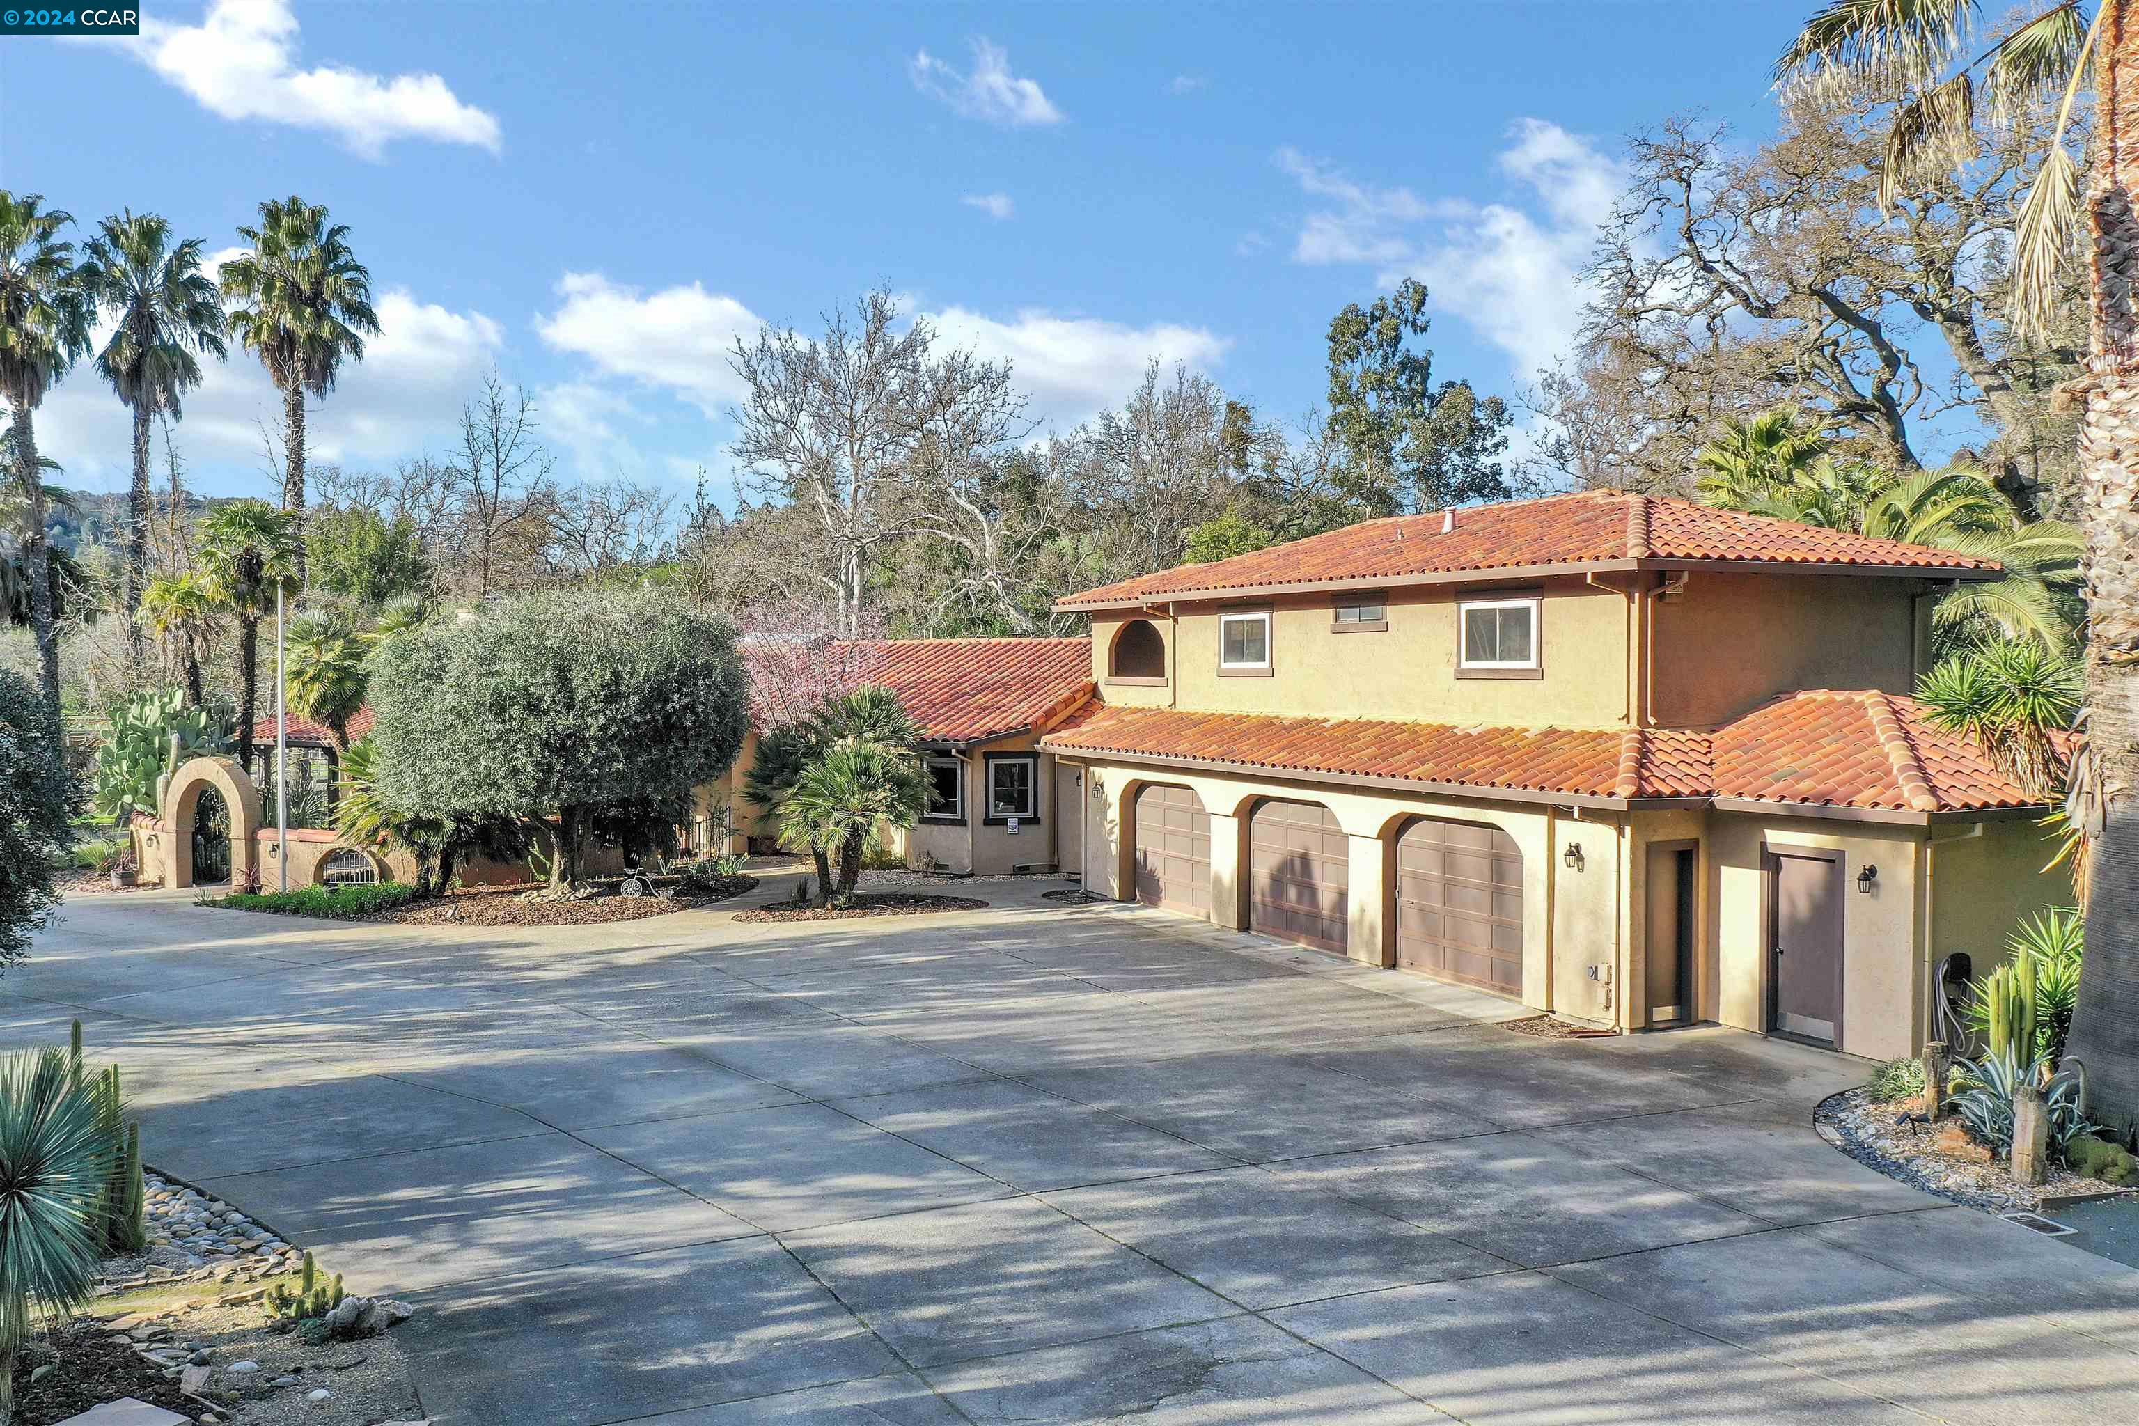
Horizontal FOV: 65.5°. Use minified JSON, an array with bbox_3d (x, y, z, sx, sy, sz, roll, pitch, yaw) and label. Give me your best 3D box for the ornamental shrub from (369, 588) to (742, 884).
[{"bbox_3d":[-9.353,0.514,30.475,6.800,5.310,6.200,-1,2,-17],"label":"ornamental shrub"}]

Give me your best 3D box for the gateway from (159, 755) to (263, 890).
[{"bbox_3d":[-16.101,2.080,31.135,2.100,2.470,0.420,0,2,21],"label":"gateway"}]

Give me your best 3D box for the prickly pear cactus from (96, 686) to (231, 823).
[{"bbox_3d":[-19.232,1.354,35.352,3.000,3.700,2.700,-1,2,-29],"label":"prickly pear cactus"}]

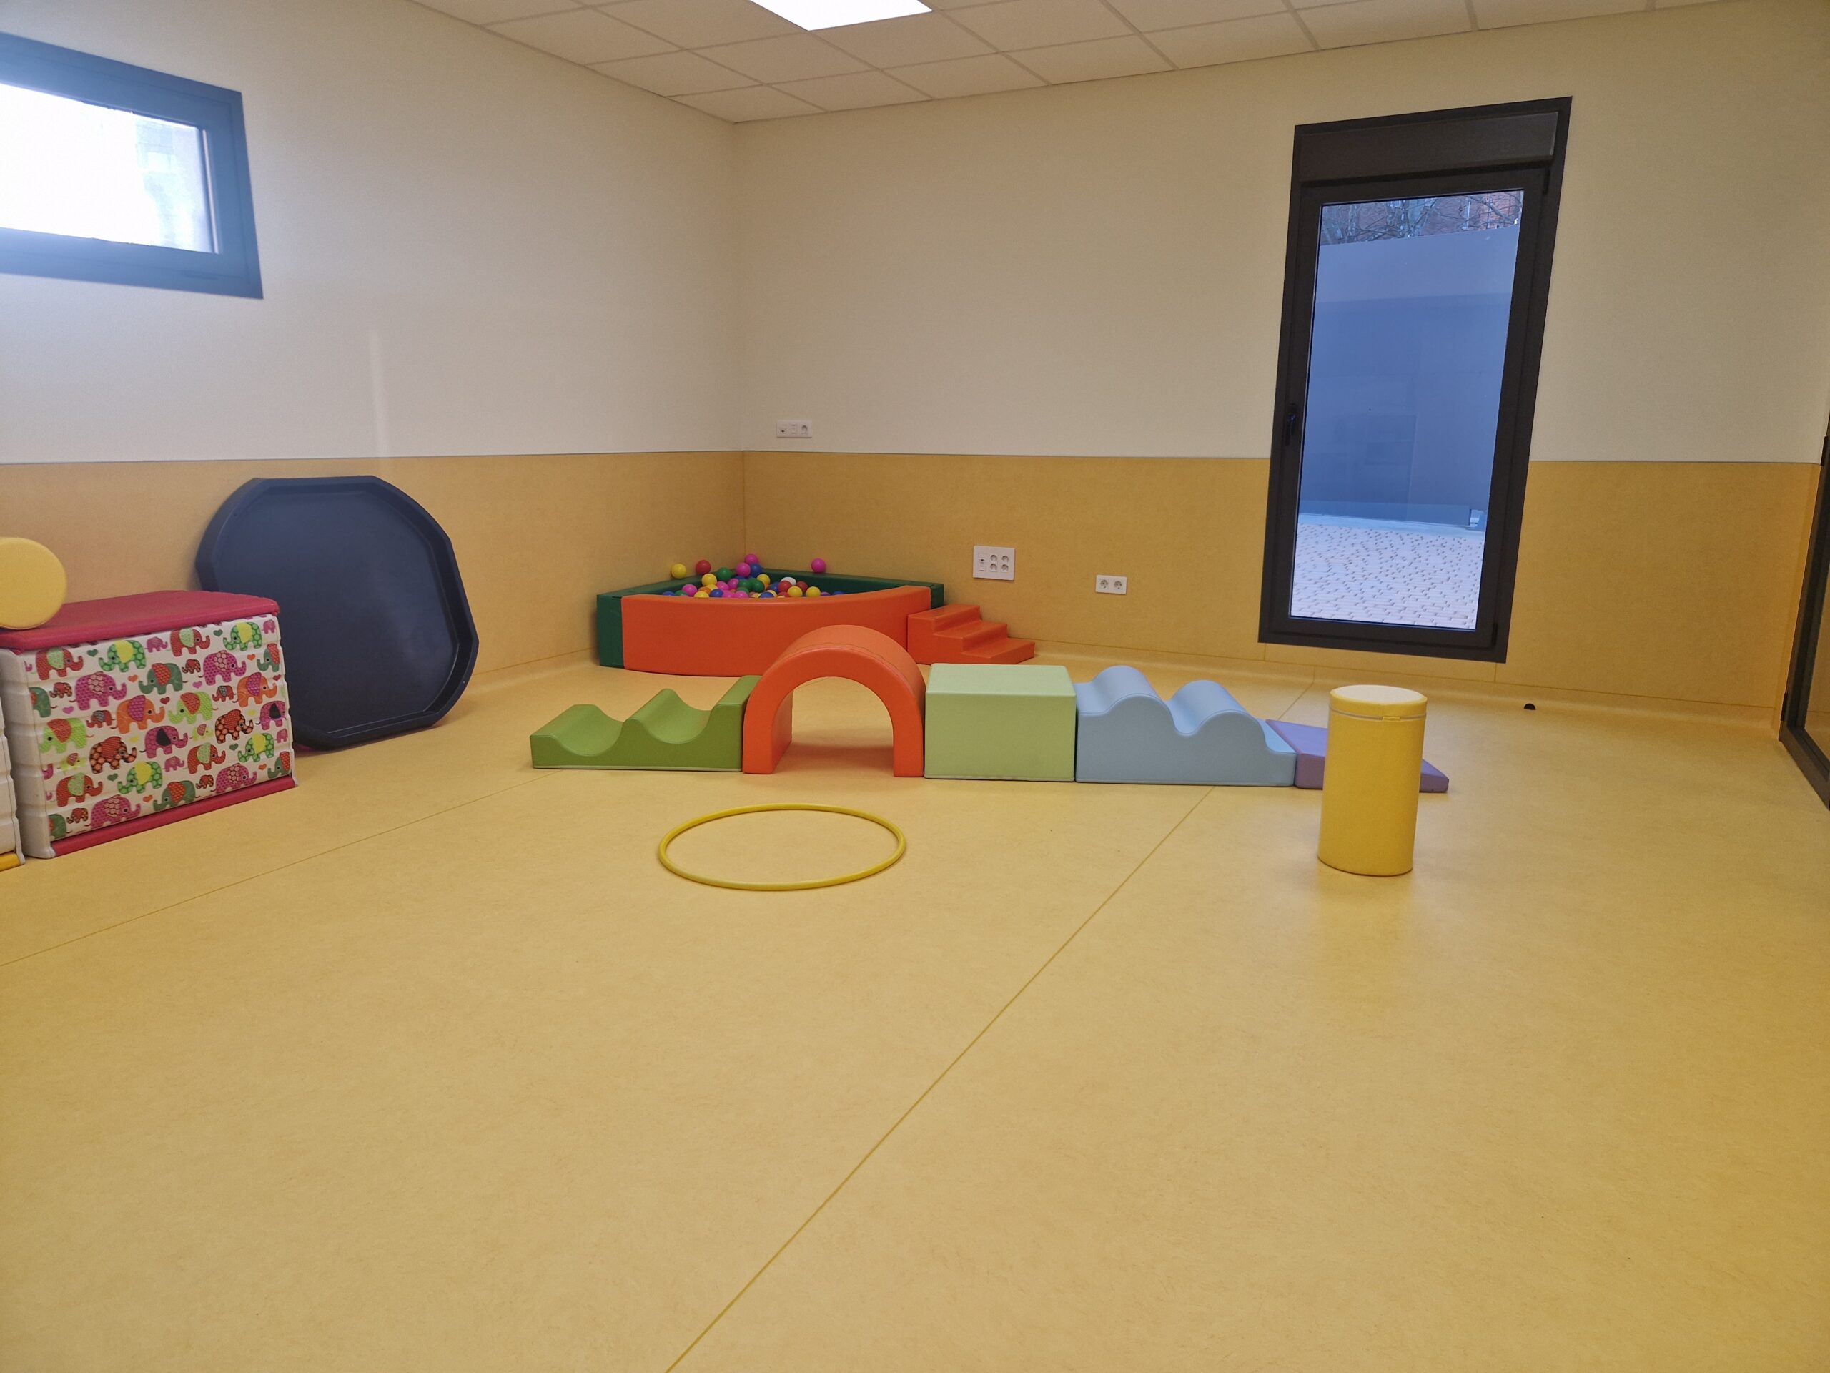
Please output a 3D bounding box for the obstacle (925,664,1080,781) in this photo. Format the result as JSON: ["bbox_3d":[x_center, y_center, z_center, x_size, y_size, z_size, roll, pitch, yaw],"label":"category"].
[{"bbox_3d":[0.293,0.116,4.243,0.500,0.297,0.500,1,12,2],"label":"obstacle"}]

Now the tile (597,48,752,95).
[{"bbox_3d":[-1.085,-2.798,5.556,0.572,0.020,0.600,7,13,27],"label":"tile"}]

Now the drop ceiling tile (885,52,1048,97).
[{"bbox_3d":[0.233,-2.769,5.519,0.590,0.020,0.550,7,13,26],"label":"drop ceiling tile"}]

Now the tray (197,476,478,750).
[{"bbox_3d":[-2.086,-0.280,4.469,0.070,0.990,0.990,-12,4,32],"label":"tray"}]

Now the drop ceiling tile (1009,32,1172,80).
[{"bbox_3d":[0.766,-2.714,5.259,0.600,0.020,0.551,7,13,27],"label":"drop ceiling tile"}]

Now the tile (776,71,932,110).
[{"bbox_3d":[-0.302,-2.830,5.785,0.590,0.020,0.550,7,13,26],"label":"tile"}]

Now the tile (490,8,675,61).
[{"bbox_3d":[-1.360,-2.691,5.034,0.572,0.020,0.600,7,13,27],"label":"tile"}]

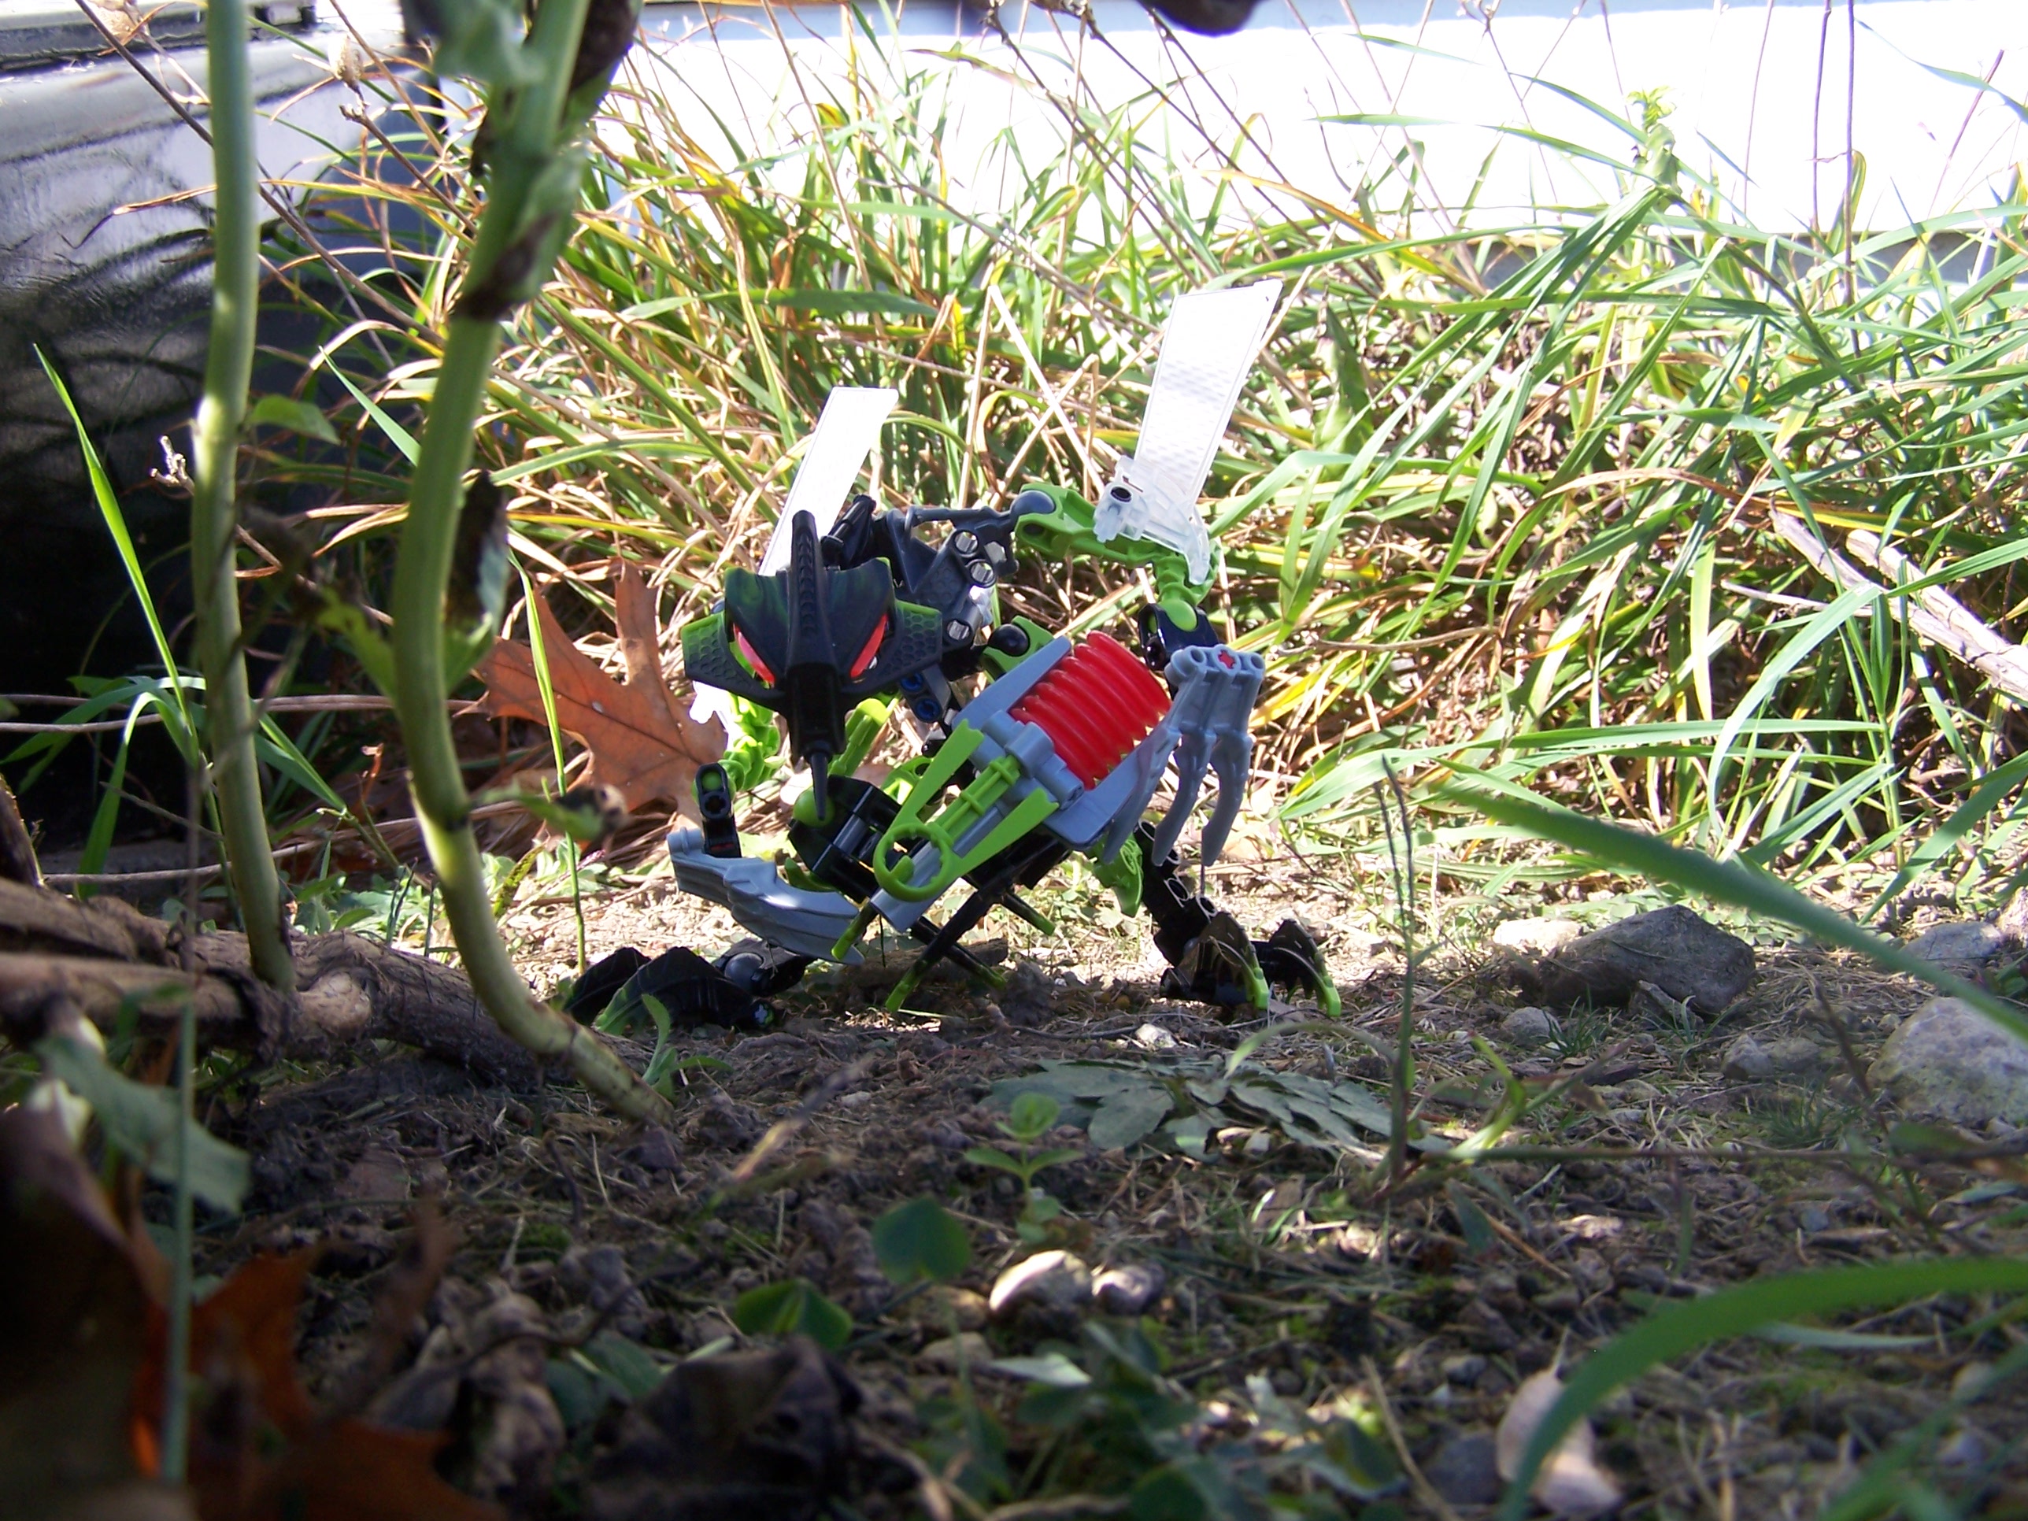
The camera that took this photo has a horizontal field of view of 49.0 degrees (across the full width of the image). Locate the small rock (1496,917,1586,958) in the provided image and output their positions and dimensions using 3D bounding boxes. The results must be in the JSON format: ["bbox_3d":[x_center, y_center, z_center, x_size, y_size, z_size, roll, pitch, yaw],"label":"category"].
[{"bbox_3d":[0.150,0.051,0.636,0.026,0.011,0.019,-1,2,0],"label":"small rock"}]

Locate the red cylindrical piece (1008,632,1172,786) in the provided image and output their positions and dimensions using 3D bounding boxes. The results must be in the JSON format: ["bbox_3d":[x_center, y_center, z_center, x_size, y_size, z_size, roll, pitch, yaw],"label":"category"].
[{"bbox_3d":[0.018,-0.012,0.530,0.029,0.027,0.027,-45,0,-18],"label":"red cylindrical piece"}]

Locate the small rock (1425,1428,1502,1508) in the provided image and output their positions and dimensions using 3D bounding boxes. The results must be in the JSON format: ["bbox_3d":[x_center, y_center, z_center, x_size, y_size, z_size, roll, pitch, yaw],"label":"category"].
[{"bbox_3d":[0.044,0.069,0.217,0.008,0.008,0.006,-1,2,0],"label":"small rock"}]

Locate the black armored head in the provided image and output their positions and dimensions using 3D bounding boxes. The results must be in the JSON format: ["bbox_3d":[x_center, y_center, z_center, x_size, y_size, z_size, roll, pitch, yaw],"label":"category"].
[{"bbox_3d":[-0.046,-0.023,0.508,0.059,0.066,0.045,-3,13,-3],"label":"black armored head"}]

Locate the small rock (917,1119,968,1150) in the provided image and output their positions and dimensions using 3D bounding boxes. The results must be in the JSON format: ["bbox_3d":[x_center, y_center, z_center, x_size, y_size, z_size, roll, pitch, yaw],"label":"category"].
[{"bbox_3d":[-0.013,0.067,0.399,0.009,0.005,0.008,-1,2,-2],"label":"small rock"}]

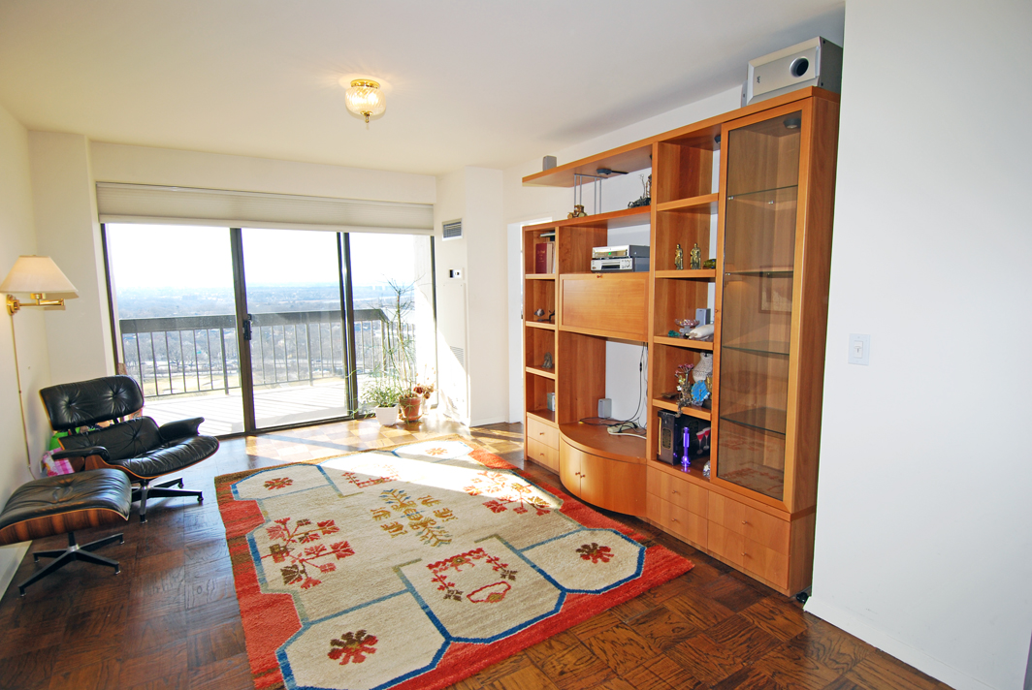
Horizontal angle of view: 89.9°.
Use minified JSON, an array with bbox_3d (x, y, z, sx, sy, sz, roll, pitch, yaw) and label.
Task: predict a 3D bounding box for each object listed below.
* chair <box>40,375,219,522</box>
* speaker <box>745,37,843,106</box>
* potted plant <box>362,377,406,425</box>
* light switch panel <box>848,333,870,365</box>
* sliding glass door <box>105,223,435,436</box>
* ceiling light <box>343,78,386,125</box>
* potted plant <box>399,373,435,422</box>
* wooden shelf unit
[{"bbox_3d":[-2.395,0.628,3.292,0.820,0.820,0.830,1,7,14],"label":"chair"},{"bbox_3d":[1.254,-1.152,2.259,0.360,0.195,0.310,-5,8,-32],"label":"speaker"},{"bbox_3d":[-1.335,0.557,5.175,0.420,0.467,0.400,-5,8,-32],"label":"potted plant"},{"bbox_3d":[1.288,0.018,1.940,0.009,0.115,0.071,-5,8,-32],"label":"light switch panel"},{"bbox_3d":[-2.141,-0.207,5.030,2.834,2.040,0.100,-5,8,-32],"label":"sliding glass door"},{"bbox_3d":[-0.798,-1.291,2.750,0.212,0.205,0.212,-5,8,-32],"label":"ceiling light"},{"bbox_3d":[-1.042,0.517,5.423,0.360,0.477,0.330,-5,8,-32],"label":"potted plant"},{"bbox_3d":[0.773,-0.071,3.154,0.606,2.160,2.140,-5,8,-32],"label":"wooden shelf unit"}]

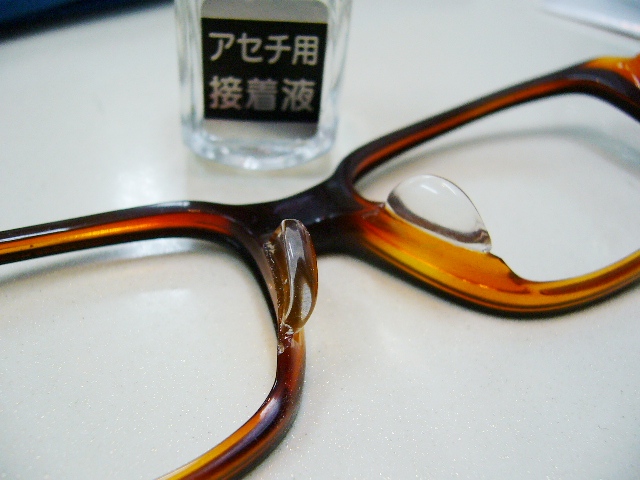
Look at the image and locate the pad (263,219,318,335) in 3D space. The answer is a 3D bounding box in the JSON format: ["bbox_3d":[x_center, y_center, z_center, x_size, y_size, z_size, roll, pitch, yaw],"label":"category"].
[{"bbox_3d":[-0.003,0.002,0.070,0.004,0.006,0.015,-9,50,8],"label":"pad"}]

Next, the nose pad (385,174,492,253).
[{"bbox_3d":[0.016,-0.004,0.080,0.015,0.006,0.004,30,26,10],"label":"nose pad"}]

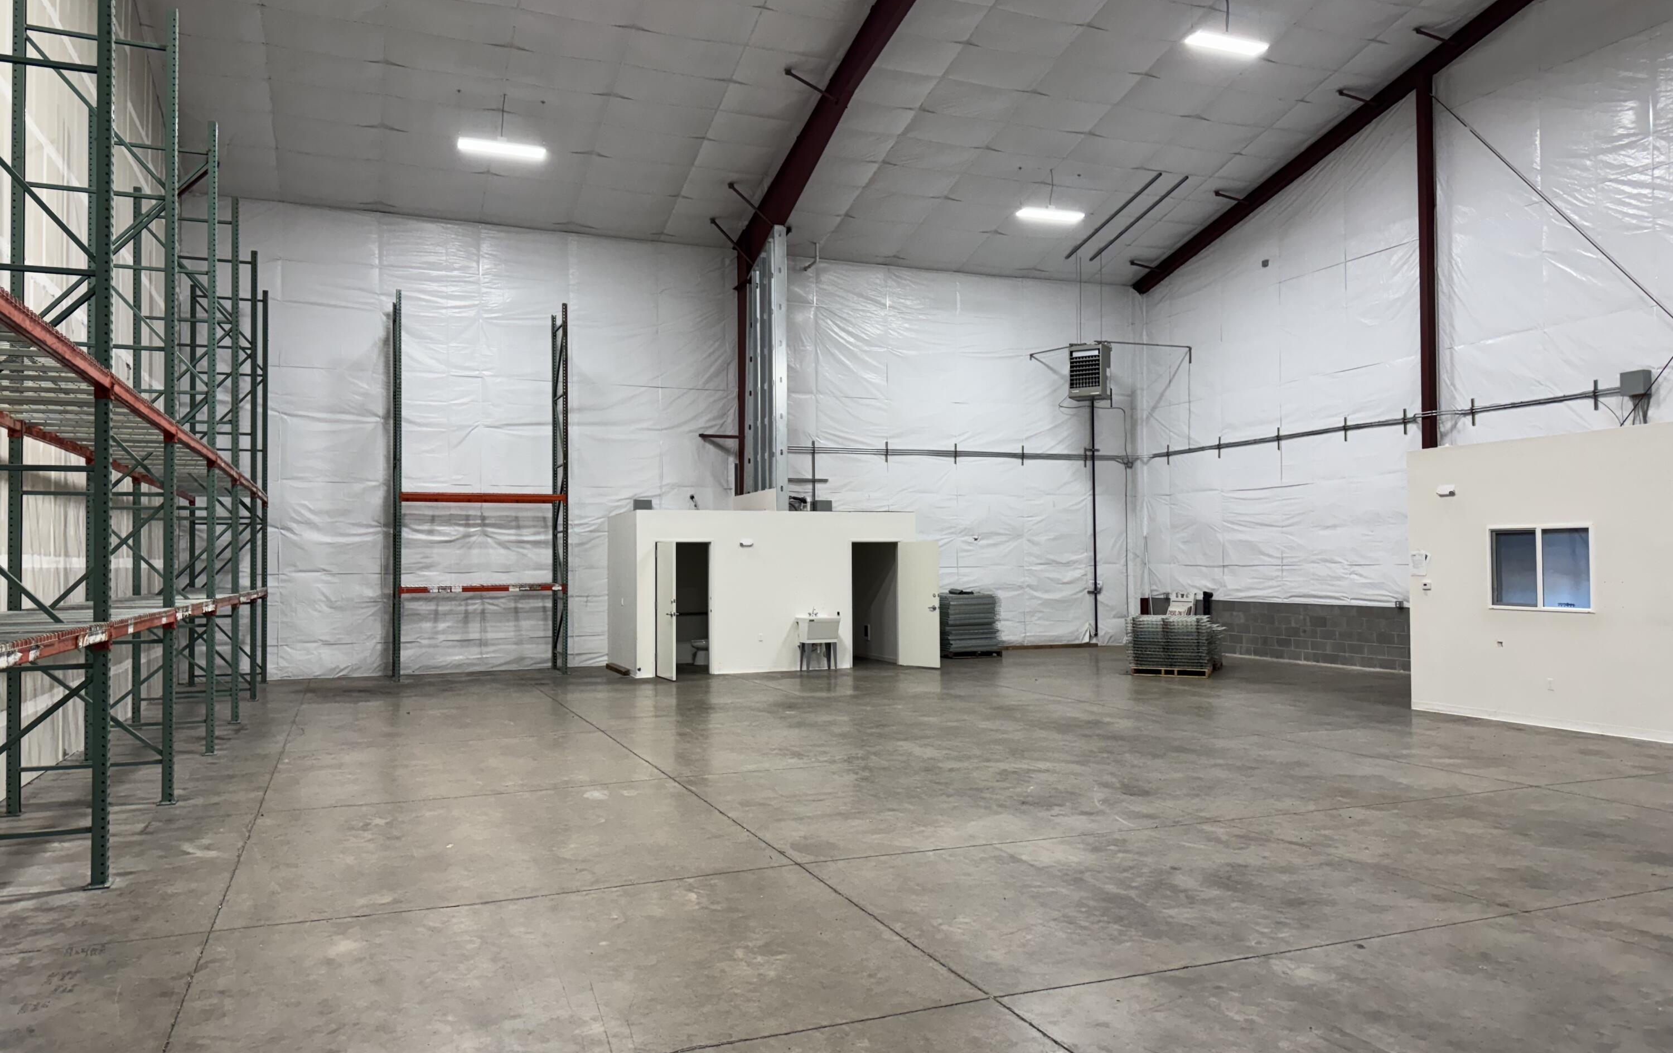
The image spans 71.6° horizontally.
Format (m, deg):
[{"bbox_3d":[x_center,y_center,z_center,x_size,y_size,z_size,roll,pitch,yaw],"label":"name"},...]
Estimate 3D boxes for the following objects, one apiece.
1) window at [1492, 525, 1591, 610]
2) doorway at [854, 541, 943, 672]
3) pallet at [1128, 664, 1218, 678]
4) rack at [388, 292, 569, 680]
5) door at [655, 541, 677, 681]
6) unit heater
[{"bbox_3d":[7.564,0.446,12.455,0.100,0.915,1.167,0,-2,-22],"label":"window"},{"bbox_3d":[0.975,1.318,19.478,1.285,2.150,0.953,0,-2,-22],"label":"doorway"},{"bbox_3d":[5.333,2.269,18.325,1.150,0.140,1.080,-1,-2,23],"label":"pallet"},{"bbox_3d":[-5.764,-0.616,18.848,2.594,6.032,1.067,0,-2,-22],"label":"rack"},{"bbox_3d":[-2.618,1.284,17.900,0.050,2.120,0.905,1,-2,-24],"label":"door"},{"bbox_3d":[4.931,-2.979,22.500,0.660,1.000,0.660,-1,-2,25],"label":"unit heater"}]

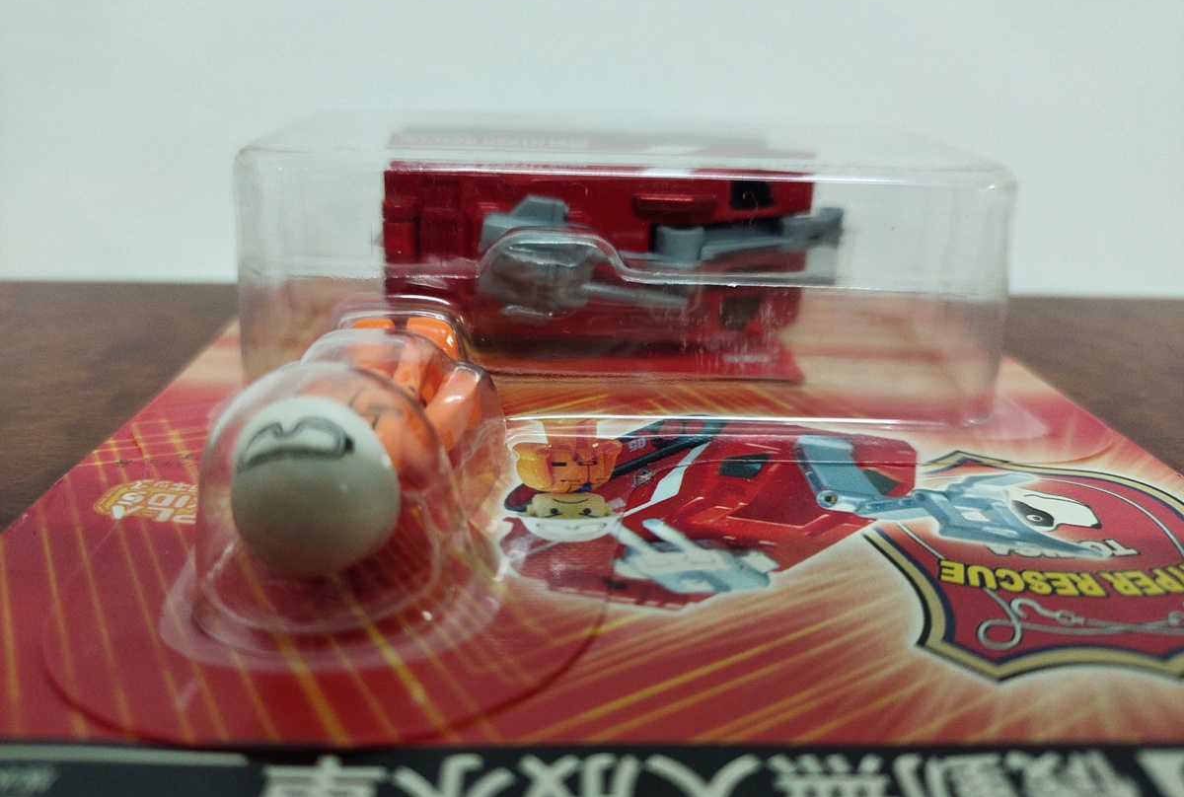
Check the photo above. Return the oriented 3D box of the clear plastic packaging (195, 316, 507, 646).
[{"bbox_3d":[-0.028,0.003,0.113,0.034,0.023,0.058,1,22,-4],"label":"clear plastic packaging"}]

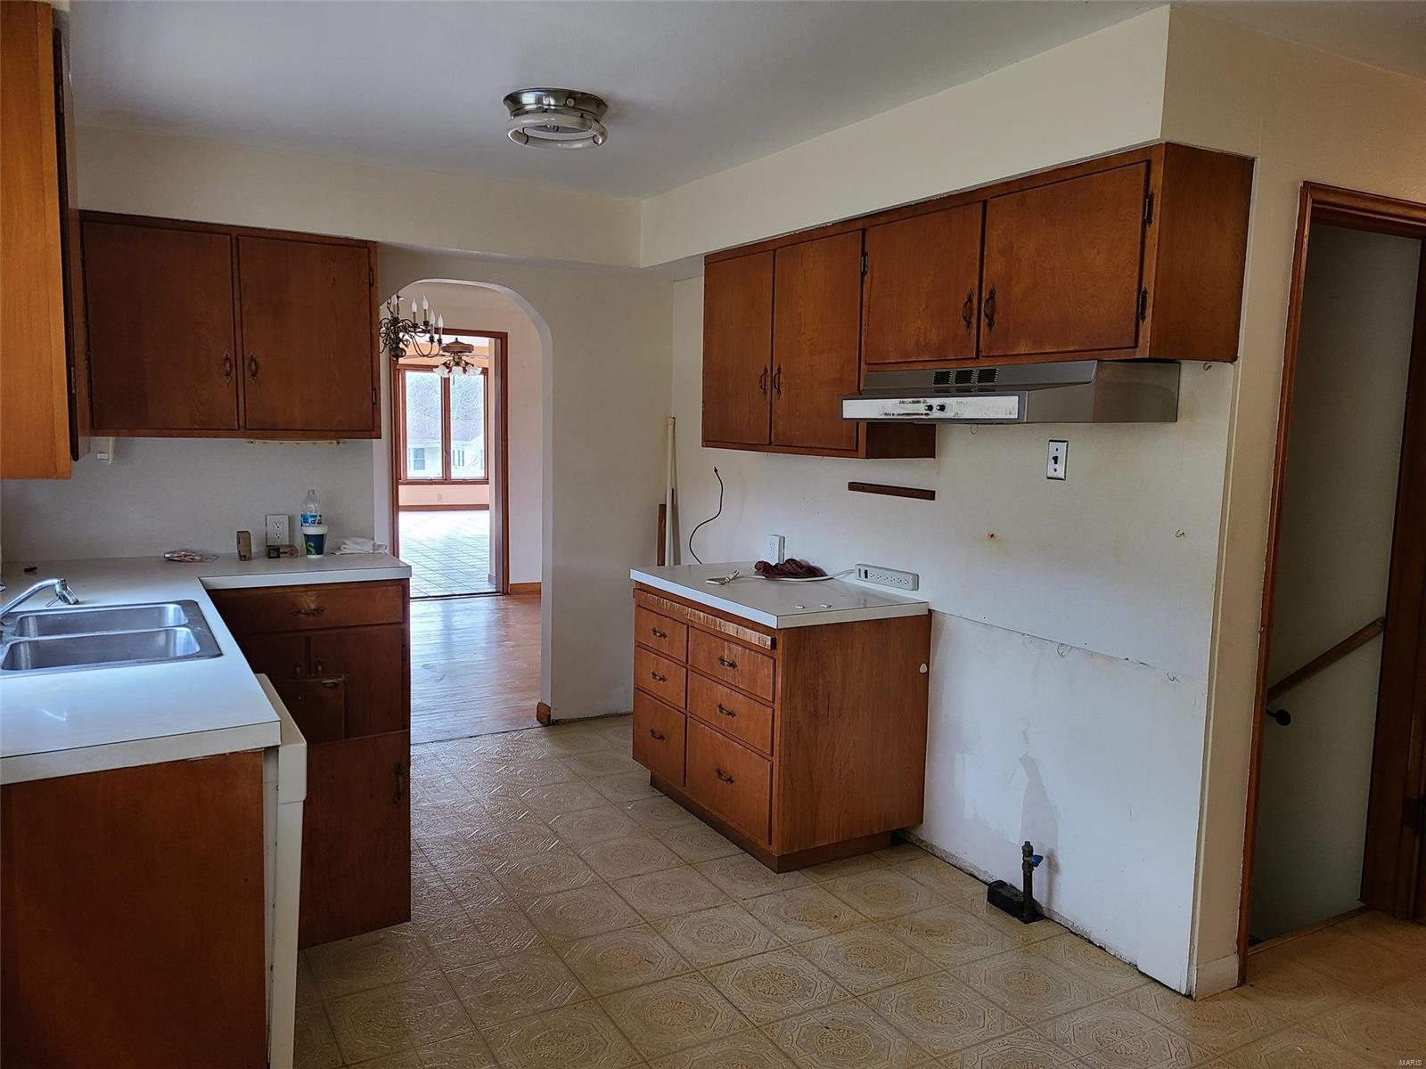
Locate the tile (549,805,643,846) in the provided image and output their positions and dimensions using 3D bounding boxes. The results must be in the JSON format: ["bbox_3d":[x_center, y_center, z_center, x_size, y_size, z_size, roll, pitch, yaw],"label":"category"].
[{"bbox_3d":[-0.433,1.068,3.901,0.292,0.008,0.292,-2,7,-29],"label":"tile"}]

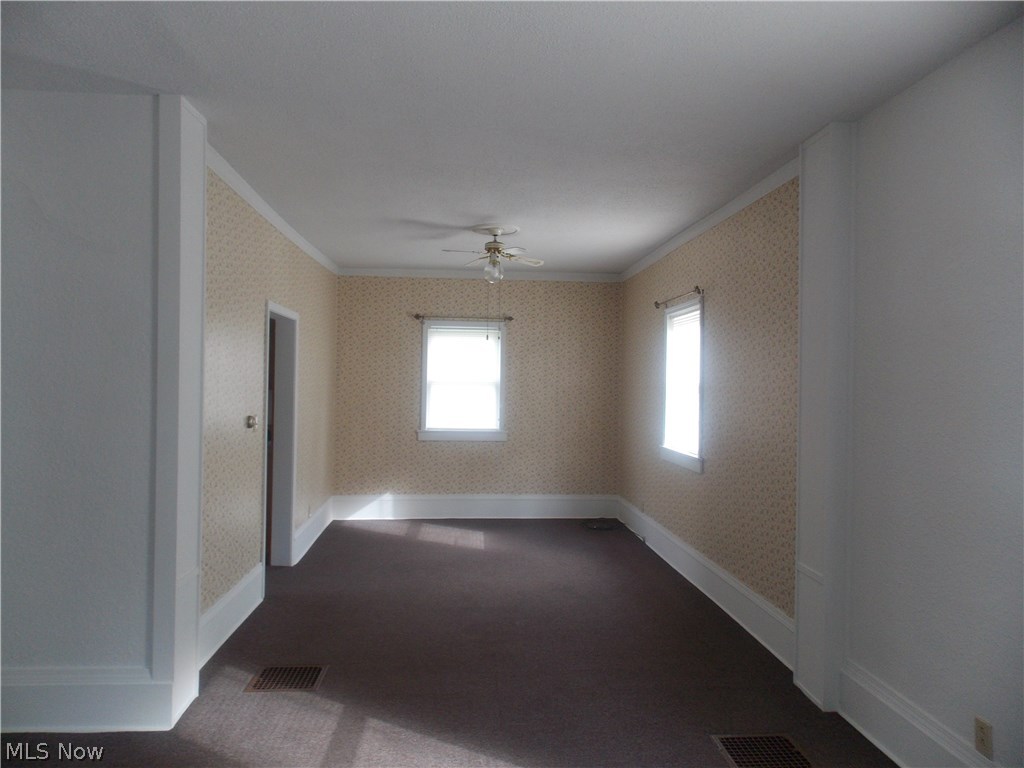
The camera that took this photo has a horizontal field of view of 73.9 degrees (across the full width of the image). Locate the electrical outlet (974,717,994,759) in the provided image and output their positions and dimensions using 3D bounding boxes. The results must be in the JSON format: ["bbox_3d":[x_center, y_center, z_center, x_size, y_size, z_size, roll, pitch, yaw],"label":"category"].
[{"bbox_3d":[1.524,1.142,2.191,0.010,0.115,0.070,1,0,-5],"label":"electrical outlet"}]

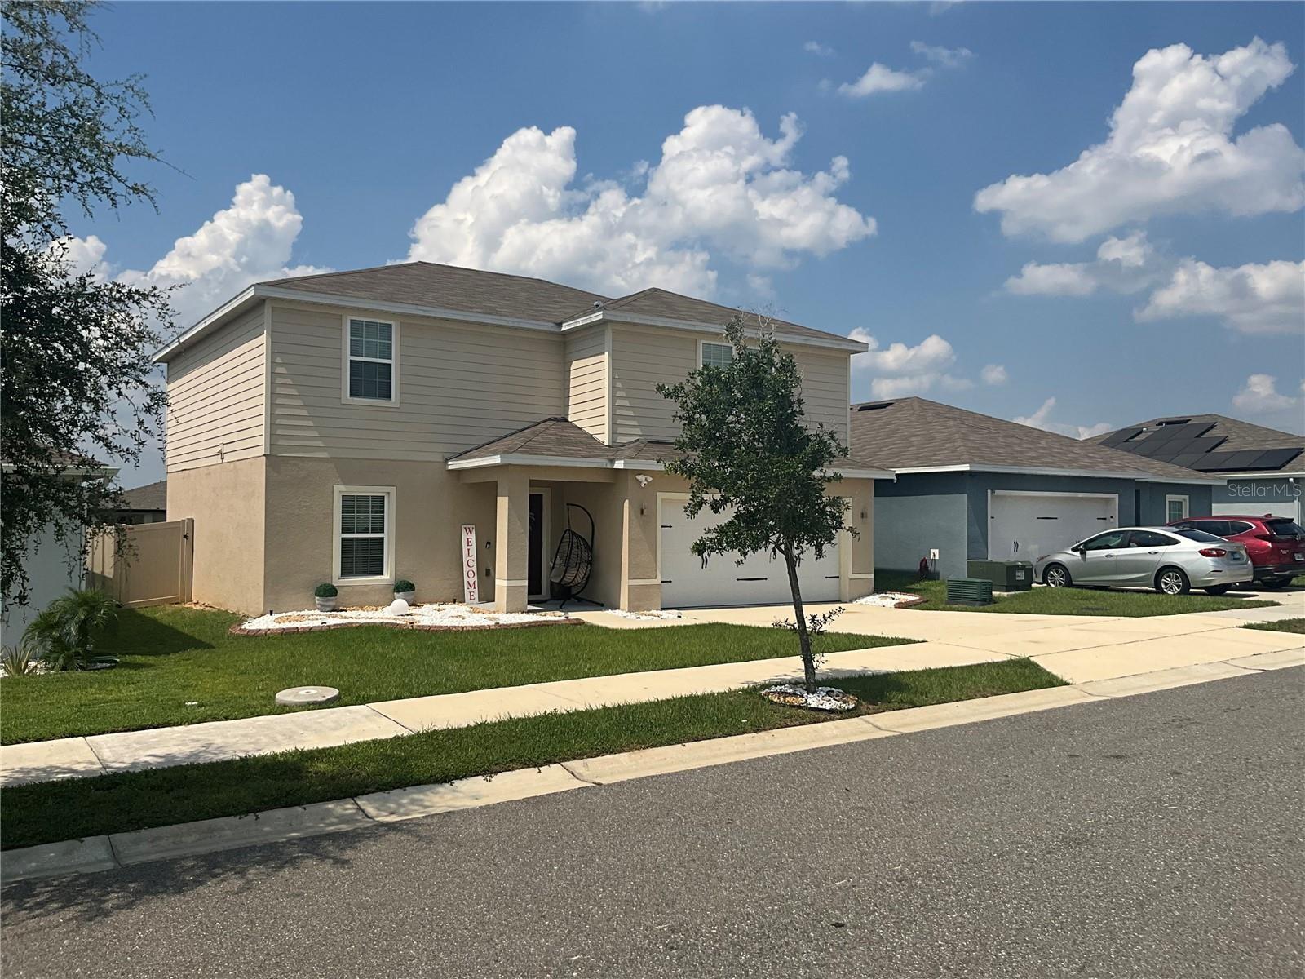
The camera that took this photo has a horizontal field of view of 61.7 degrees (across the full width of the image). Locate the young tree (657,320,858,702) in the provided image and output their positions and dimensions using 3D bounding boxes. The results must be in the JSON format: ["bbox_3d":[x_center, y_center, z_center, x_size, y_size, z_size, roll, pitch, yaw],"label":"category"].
[{"bbox_3d":[1.160,0.166,12.250,2.100,4.200,2.100,0,-2,0],"label":"young tree"}]

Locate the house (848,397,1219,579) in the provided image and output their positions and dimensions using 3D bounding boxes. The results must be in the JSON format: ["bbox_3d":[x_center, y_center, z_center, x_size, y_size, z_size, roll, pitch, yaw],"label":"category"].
[{"bbox_3d":[7.508,-0.171,35.810,12.300,5.370,17.700,2,-2,-33],"label":"house"}]

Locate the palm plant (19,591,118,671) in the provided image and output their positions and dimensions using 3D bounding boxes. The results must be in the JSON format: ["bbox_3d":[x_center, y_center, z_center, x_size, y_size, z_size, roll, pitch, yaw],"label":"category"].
[{"bbox_3d":[-7.349,1.763,13.800,1.250,1.050,1.250,2,-2,-33],"label":"palm plant"}]

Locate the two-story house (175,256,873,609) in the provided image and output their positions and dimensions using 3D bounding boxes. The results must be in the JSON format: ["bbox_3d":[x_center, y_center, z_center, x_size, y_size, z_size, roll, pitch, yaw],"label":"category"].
[{"bbox_3d":[-3.581,-1.491,25.826,13.150,7.910,12.750,2,-2,-33],"label":"two-story house"}]

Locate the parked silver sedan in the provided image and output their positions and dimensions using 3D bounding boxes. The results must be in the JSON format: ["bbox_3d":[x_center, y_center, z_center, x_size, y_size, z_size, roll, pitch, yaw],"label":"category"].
[{"bbox_3d":[10.682,1.557,24.146,1.800,1.460,4.670,2,-2,-33],"label":"parked silver sedan"}]

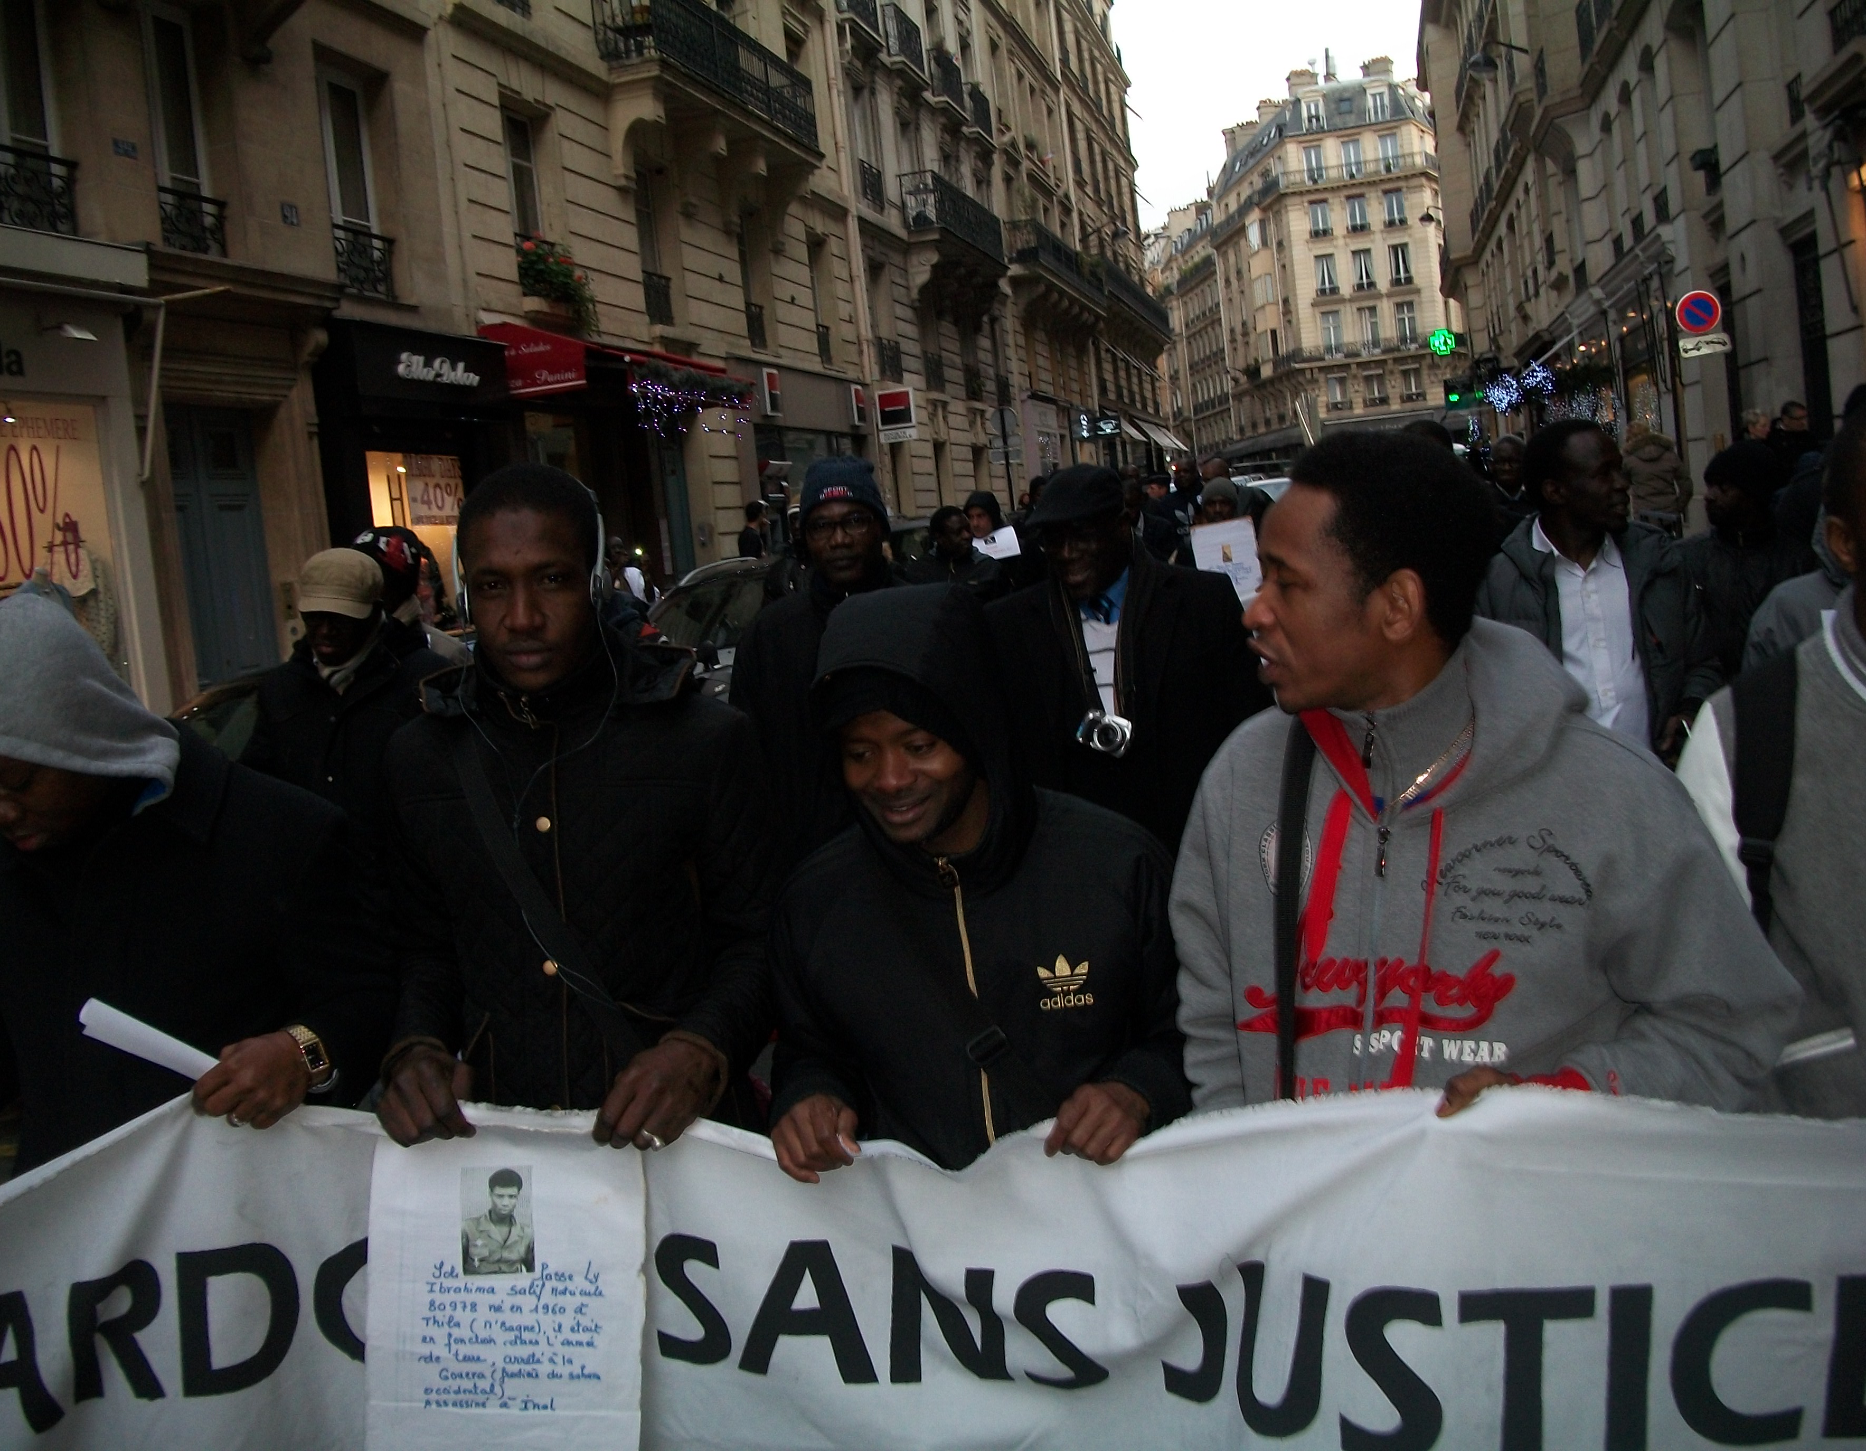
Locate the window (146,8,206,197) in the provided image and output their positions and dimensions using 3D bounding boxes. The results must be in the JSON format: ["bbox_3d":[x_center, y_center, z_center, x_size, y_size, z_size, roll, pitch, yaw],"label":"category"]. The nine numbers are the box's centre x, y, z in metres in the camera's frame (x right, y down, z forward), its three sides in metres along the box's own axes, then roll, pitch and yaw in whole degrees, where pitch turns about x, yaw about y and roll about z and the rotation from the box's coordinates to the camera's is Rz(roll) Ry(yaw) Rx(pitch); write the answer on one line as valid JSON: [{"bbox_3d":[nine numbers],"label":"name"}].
[{"bbox_3d":[-5.602,-4.410,13.092,0.150,1.750,0.820,-5,6,14],"label":"window"}]

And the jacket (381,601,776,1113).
[{"bbox_3d":[-0.415,0.246,2.120,0.520,0.790,0.360,-6,6,2],"label":"jacket"}]

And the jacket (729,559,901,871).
[{"bbox_3d":[-0.172,0.028,3.950,0.540,0.780,0.340,-6,6,2],"label":"jacket"}]

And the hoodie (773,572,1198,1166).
[{"bbox_3d":[0.064,0.218,2.140,0.500,0.770,0.390,-6,6,12],"label":"hoodie"}]

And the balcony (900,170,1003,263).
[{"bbox_3d":[0.515,-10.574,37.934,0.700,1.100,6.700,-6,6,14],"label":"balcony"}]

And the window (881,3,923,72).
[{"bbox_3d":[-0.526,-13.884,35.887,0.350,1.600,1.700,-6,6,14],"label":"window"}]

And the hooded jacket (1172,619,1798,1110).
[{"bbox_3d":[0.526,0.282,1.680,0.560,0.720,0.360,-3,7,29],"label":"hooded jacket"}]

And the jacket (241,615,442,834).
[{"bbox_3d":[-1.307,0.130,4.000,0.490,0.740,0.340,-6,6,6],"label":"jacket"}]

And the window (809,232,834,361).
[{"bbox_3d":[-1.759,-7.042,29.614,0.250,2.100,1.100,-6,6,14],"label":"window"}]

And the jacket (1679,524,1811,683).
[{"bbox_3d":[2.184,-0.193,4.800,0.520,0.700,0.330,-5,6,22],"label":"jacket"}]

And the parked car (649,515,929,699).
[{"bbox_3d":[-0.800,-0.474,13.319,1.800,1.580,4.200,-6,6,14],"label":"parked car"}]

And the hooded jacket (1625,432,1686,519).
[{"bbox_3d":[6.078,-2.098,15.000,0.560,0.720,0.360,-7,6,-8],"label":"hooded jacket"}]

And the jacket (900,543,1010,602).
[{"bbox_3d":[0.142,-0.520,8.600,0.540,0.740,0.340,-6,6,0],"label":"jacket"}]

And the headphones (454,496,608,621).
[{"bbox_3d":[-0.456,-0.196,2.030,0.168,0.178,0.080,-7,6,-5],"label":"headphones"}]

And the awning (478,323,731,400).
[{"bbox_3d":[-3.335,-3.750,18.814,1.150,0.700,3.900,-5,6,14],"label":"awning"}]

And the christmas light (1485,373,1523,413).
[{"bbox_3d":[11.500,-6.708,36.000,0.750,0.820,0.650,-6,6,14],"label":"christmas light"}]

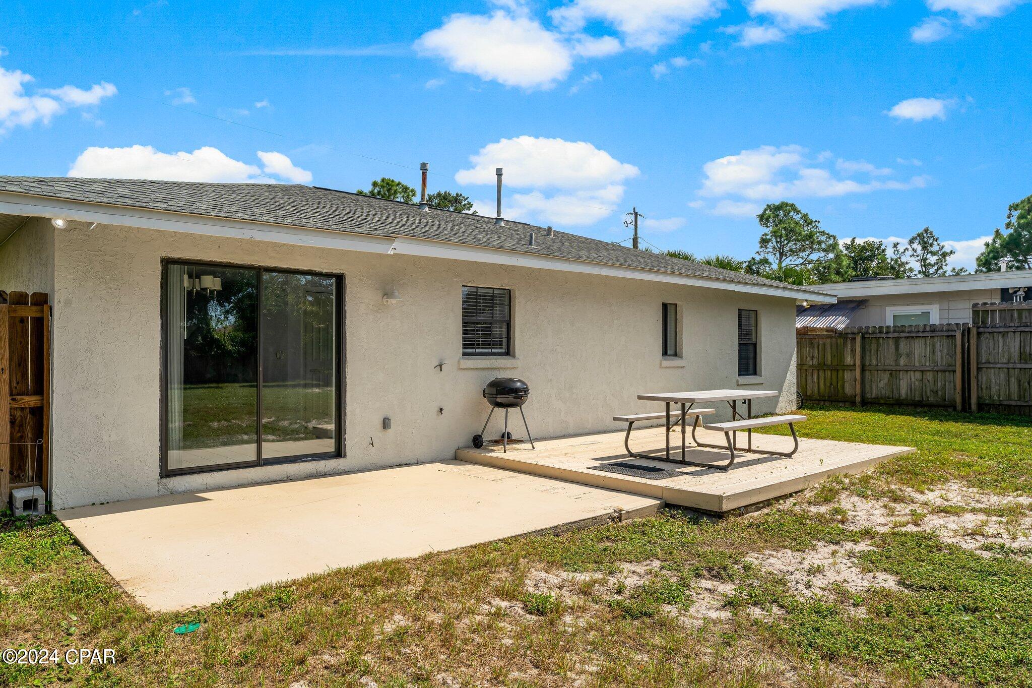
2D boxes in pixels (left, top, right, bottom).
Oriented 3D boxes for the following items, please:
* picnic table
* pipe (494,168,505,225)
[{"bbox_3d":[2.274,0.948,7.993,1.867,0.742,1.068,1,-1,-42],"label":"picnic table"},{"bbox_3d":[-0.315,-2.797,13.081,0.156,1.087,0.156,1,-1,-42],"label":"pipe"}]

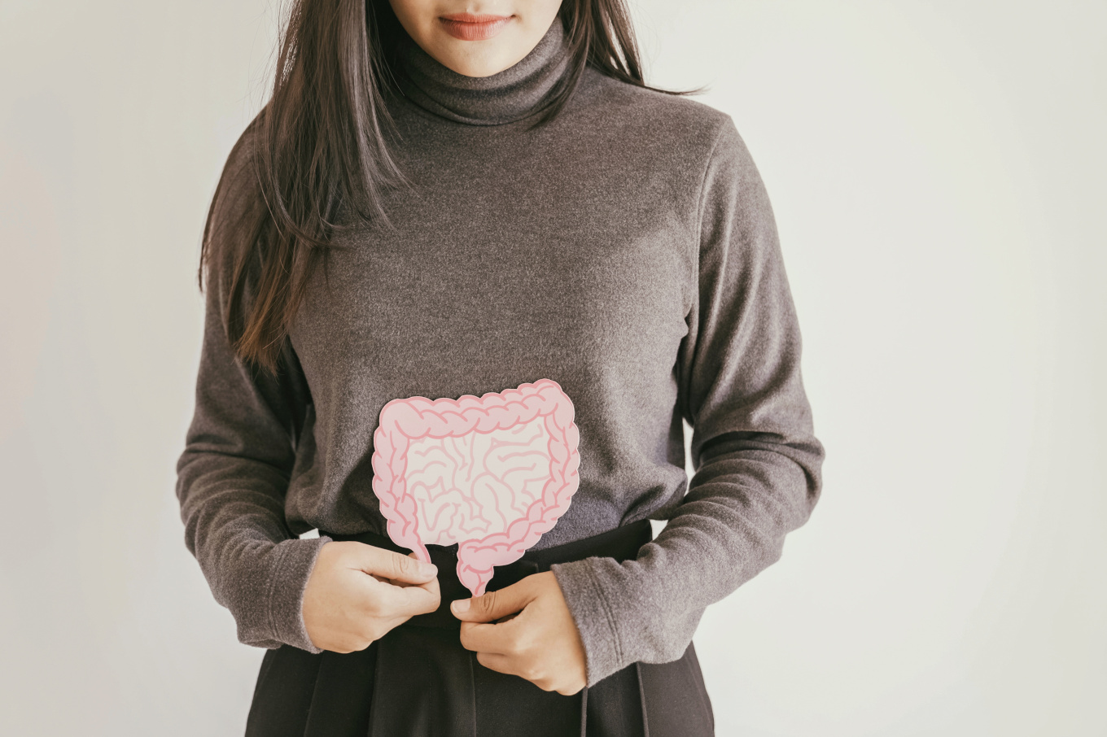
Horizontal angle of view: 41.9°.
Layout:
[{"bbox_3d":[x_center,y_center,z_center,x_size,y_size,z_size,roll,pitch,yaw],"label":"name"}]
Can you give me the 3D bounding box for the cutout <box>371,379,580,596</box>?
[{"bbox_3d":[-0.056,0.088,1.040,0.150,0.160,0.004,2,-2,0],"label":"cutout"}]

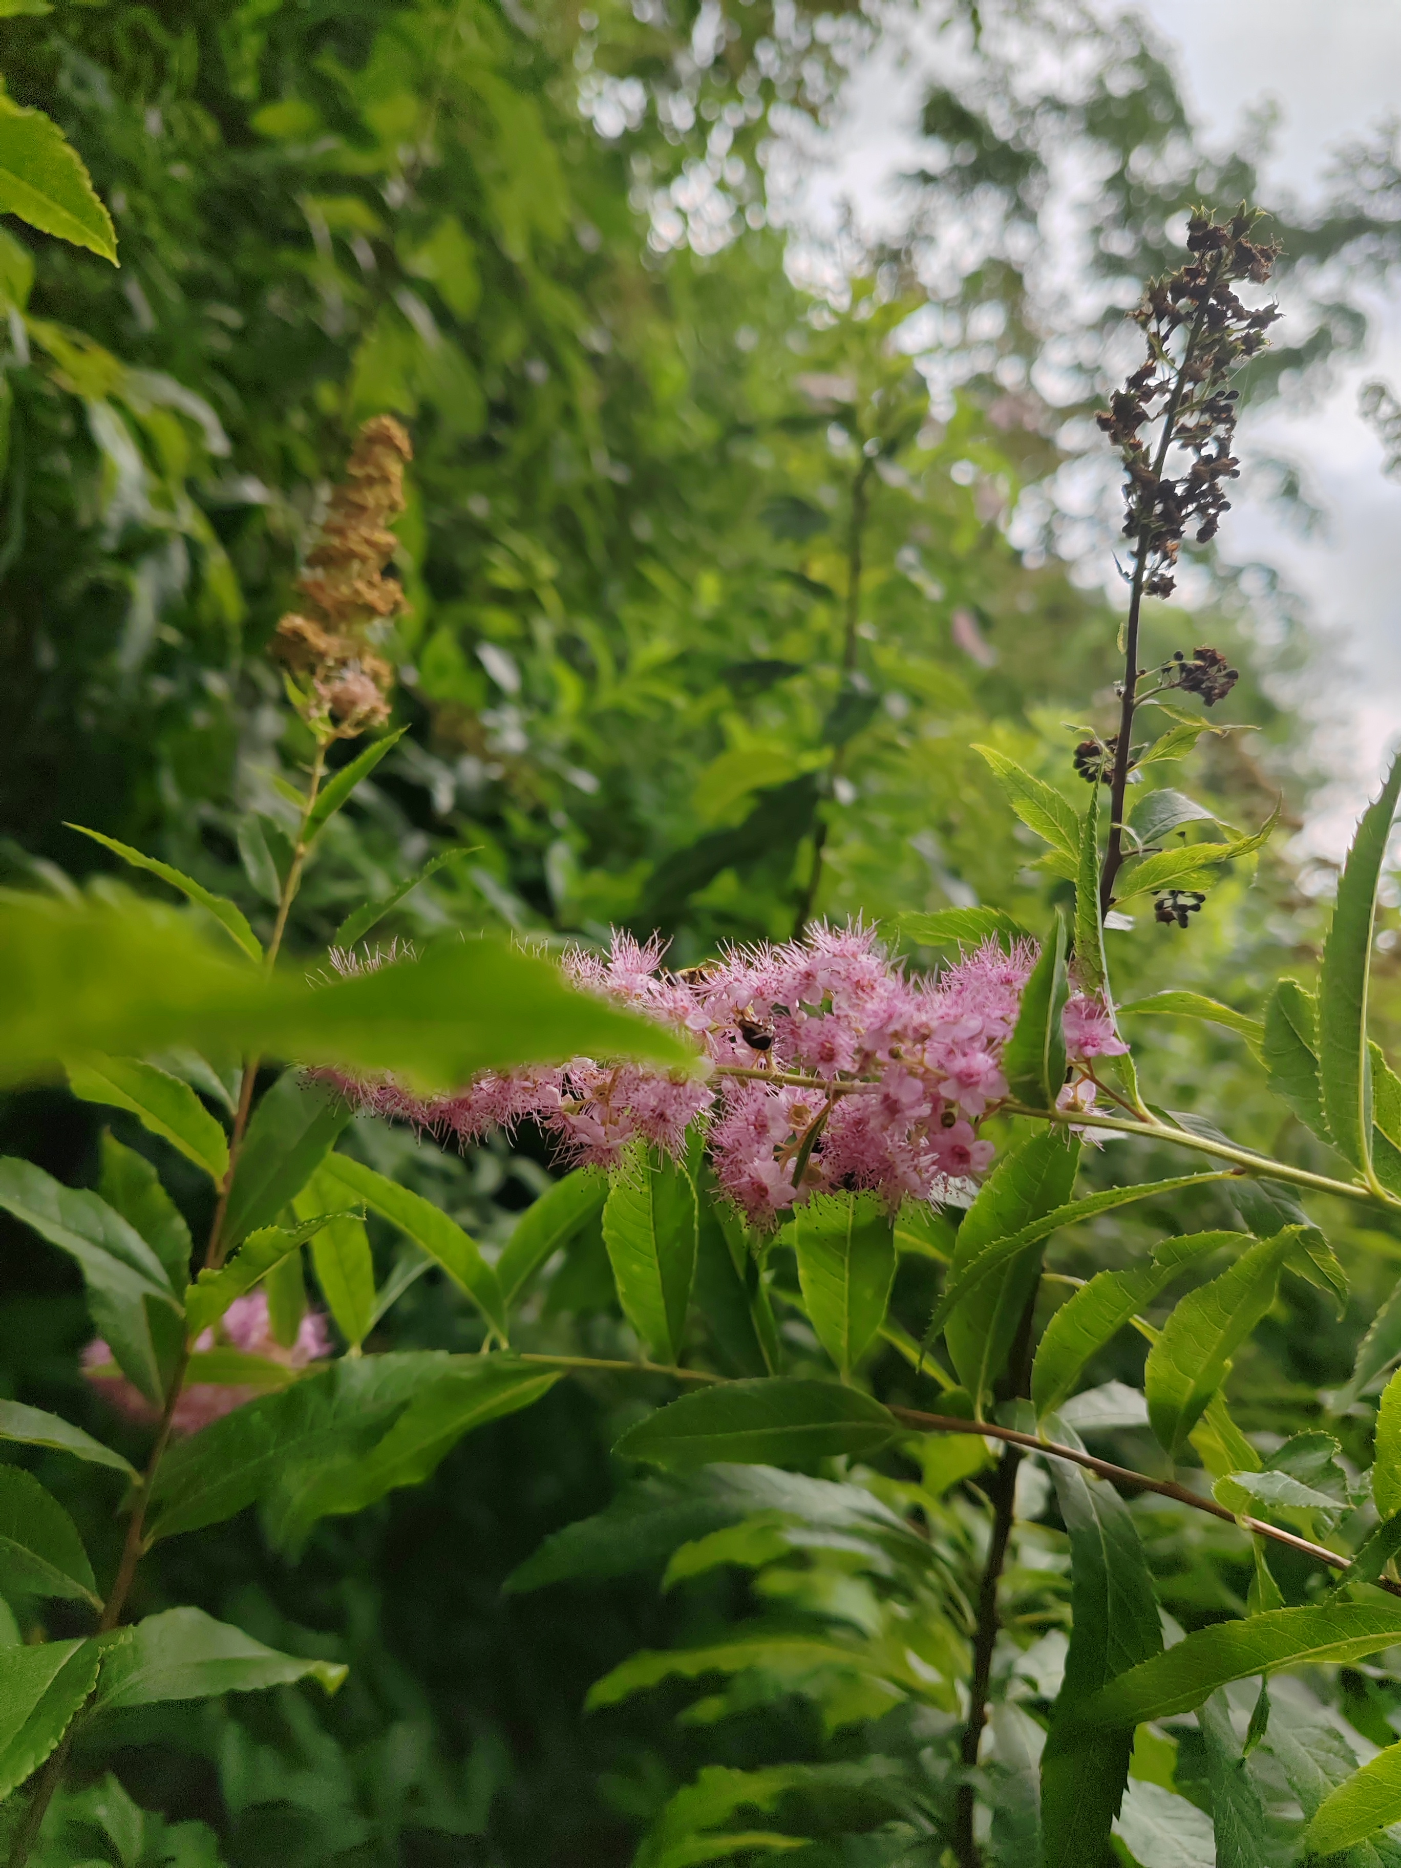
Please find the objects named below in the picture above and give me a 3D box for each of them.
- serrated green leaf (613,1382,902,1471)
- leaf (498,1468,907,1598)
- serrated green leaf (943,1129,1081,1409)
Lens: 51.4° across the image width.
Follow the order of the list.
[{"bbox_3d":[0.009,0.077,0.230,0.048,0.017,0.007,3,-40,-18],"label":"serrated green leaf"},{"bbox_3d":[0.004,0.118,0.290,0.085,0.018,0.022,1,34,-14],"label":"leaf"},{"bbox_3d":[0.046,0.048,0.213,0.017,0.045,0.007,15,-8,11],"label":"serrated green leaf"}]

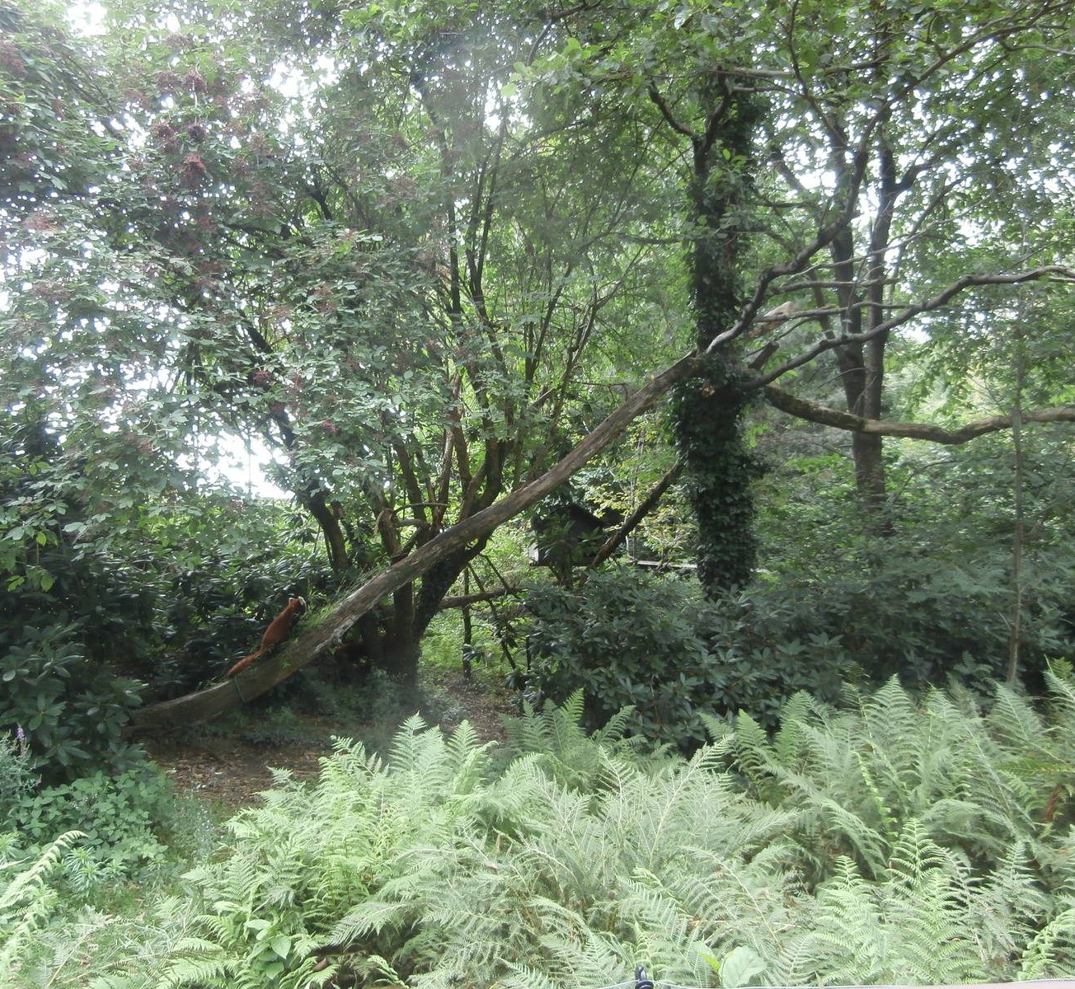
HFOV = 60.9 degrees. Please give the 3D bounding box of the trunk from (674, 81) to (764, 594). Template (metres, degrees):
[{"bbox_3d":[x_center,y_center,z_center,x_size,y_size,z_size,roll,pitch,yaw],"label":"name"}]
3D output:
[{"bbox_3d":[1.780,-1.150,8.900,0.770,5.700,0.770,0,0,0],"label":"trunk"}]

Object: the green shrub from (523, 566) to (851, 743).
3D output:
[{"bbox_3d":[1.240,1.290,7.900,2.650,1.420,1.700,0,0,0],"label":"green shrub"}]

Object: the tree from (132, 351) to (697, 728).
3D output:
[{"bbox_3d":[-0.813,0.423,8.224,5.936,0.557,0.340,-33,9,-14],"label":"tree"}]

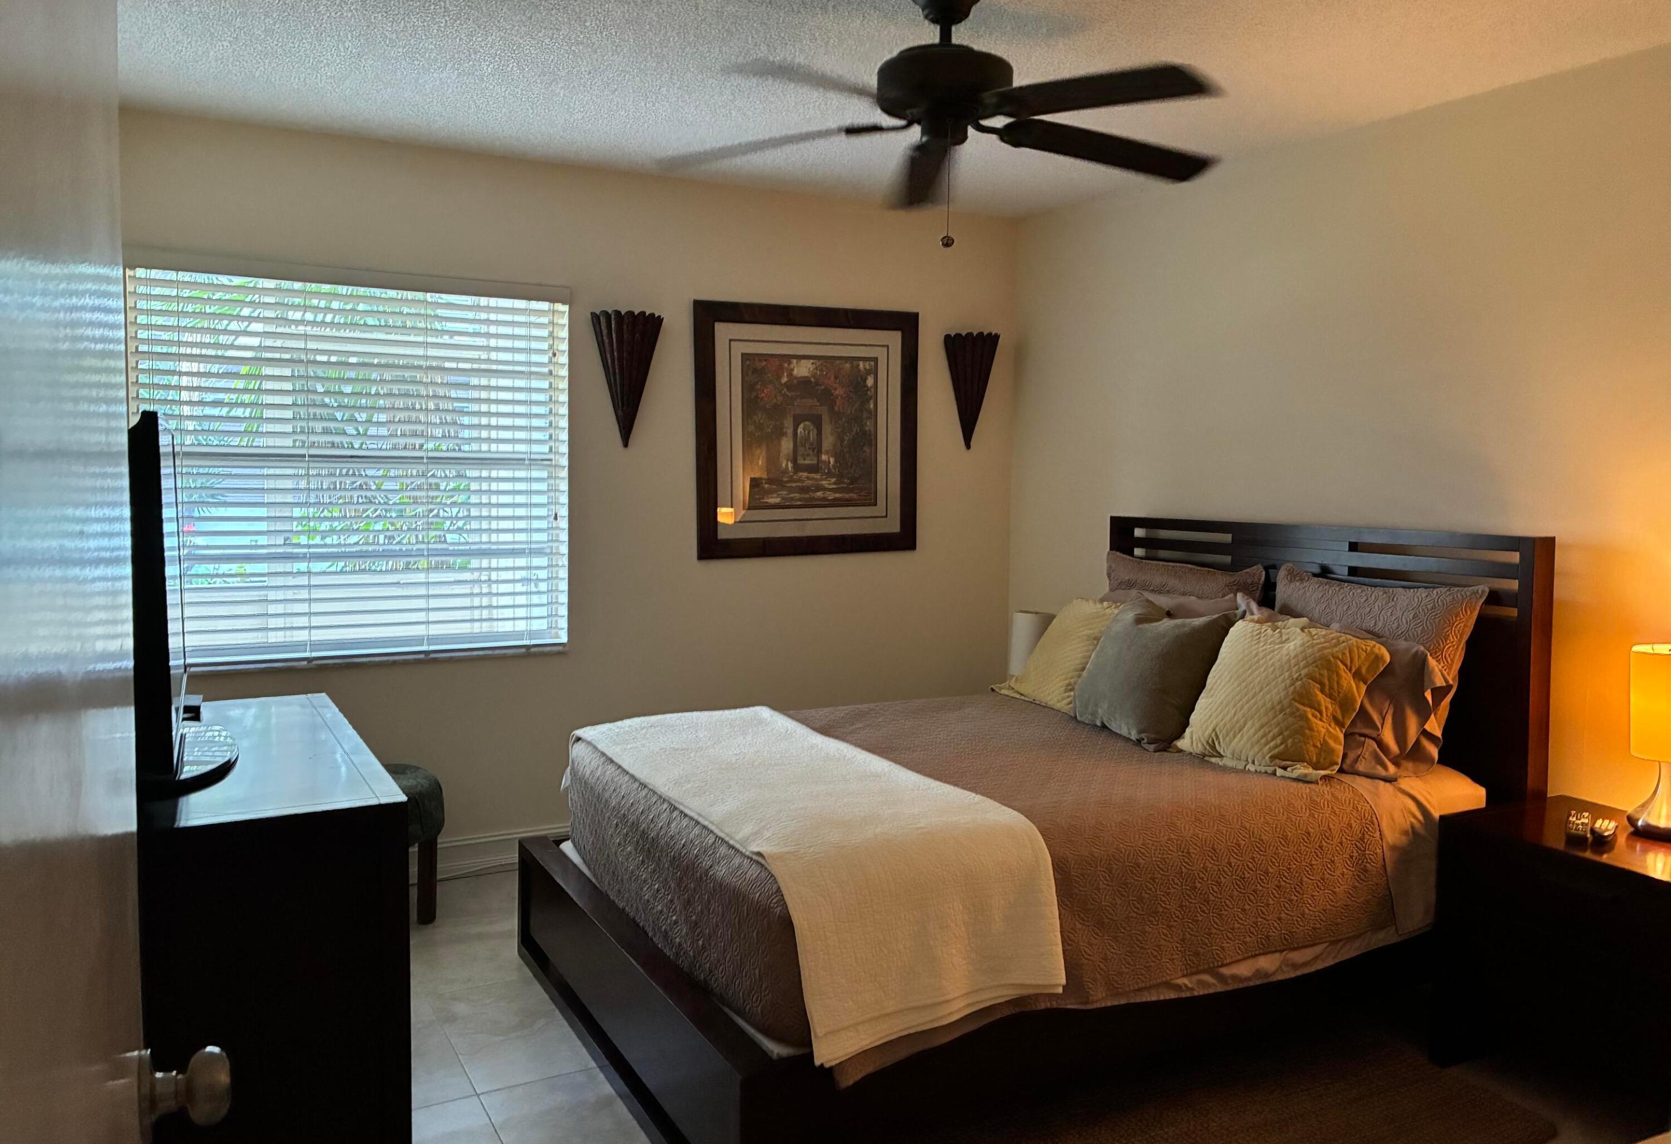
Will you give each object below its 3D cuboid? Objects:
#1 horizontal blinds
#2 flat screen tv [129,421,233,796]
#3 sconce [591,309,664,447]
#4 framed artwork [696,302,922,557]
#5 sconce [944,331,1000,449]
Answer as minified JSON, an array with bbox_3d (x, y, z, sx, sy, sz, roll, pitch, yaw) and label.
[{"bbox_3d":[-1.518,-0.335,4.056,1.340,1.240,0.075,-2,6,-28],"label":"horizontal blinds"},{"bbox_3d":[-1.296,0.046,2.417,0.240,0.660,1.060,-2,6,-27],"label":"flat screen tv"},{"bbox_3d":[-0.720,-0.674,4.437,0.265,0.475,0.095,-2,6,-28],"label":"sconce"},{"bbox_3d":[-0.093,-0.537,4.822,0.955,0.945,0.040,-2,6,-28],"label":"framed artwork"},{"bbox_3d":[0.577,-0.729,5.136,0.265,0.475,0.095,-2,6,-28],"label":"sconce"}]

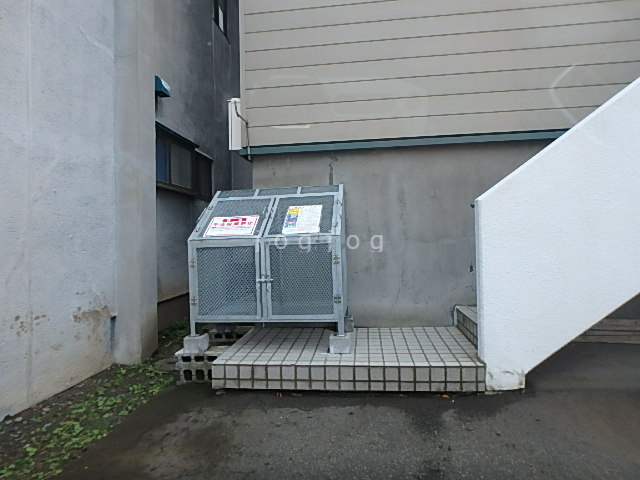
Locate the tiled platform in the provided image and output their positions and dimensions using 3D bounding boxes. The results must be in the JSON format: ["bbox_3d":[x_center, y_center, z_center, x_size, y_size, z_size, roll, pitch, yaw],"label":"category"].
[{"bbox_3d":[0.244,0.994,3.391,1.993,0.181,1.134,-2,1,7],"label":"tiled platform"}]

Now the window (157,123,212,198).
[{"bbox_3d":[-1.875,-0.997,5.414,0.090,0.721,1.891,-2,1,7],"label":"window"}]

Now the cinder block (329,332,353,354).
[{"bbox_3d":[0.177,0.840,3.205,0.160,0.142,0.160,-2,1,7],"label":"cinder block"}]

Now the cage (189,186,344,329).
[{"bbox_3d":[-0.430,0.136,3.600,1.306,1.322,0.713,-2,0,6],"label":"cage"}]

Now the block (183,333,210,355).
[{"bbox_3d":[-1.061,0.879,3.348,0.160,0.142,0.160,-2,1,7],"label":"block"}]

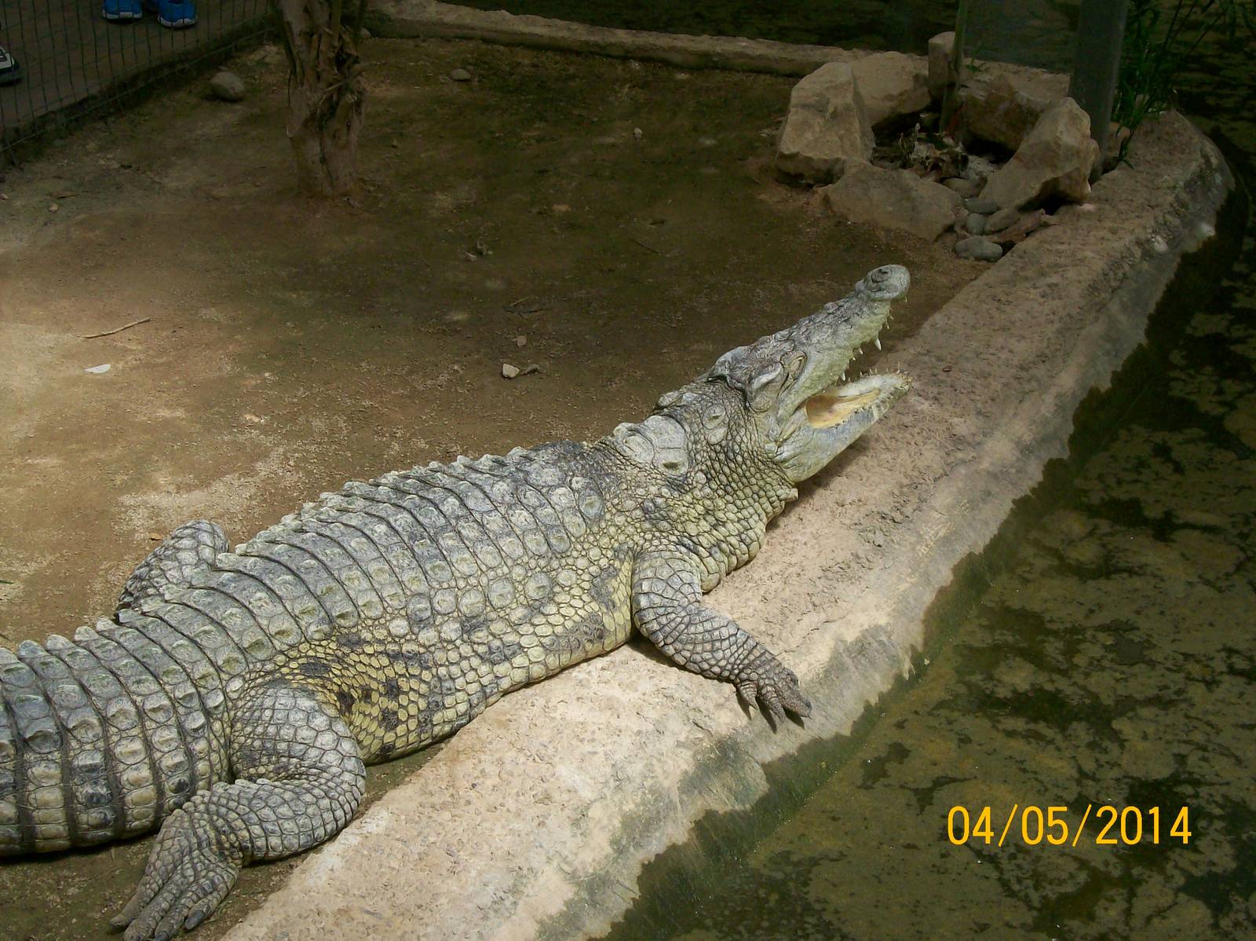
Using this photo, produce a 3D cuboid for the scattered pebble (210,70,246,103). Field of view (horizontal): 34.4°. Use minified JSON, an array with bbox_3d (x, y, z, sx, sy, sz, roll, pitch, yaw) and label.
[{"bbox_3d":[-0.991,-0.951,5.031,0.092,0.075,0.088,-5,30,-9],"label":"scattered pebble"}]

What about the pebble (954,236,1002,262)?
[{"bbox_3d":[0.718,-0.454,4.155,0.100,0.047,0.068,3,30,7],"label":"pebble"}]

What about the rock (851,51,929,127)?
[{"bbox_3d":[0.620,-0.901,4.801,0.190,0.150,0.180,-4,30,-7],"label":"rock"}]

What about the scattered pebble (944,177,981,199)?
[{"bbox_3d":[0.727,-0.616,4.423,0.080,0.045,0.060,4,30,9],"label":"scattered pebble"}]

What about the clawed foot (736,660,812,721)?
[{"bbox_3d":[0.200,0.301,2.785,0.080,0.050,0.112,-20,35,-31],"label":"clawed foot"}]

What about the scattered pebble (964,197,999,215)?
[{"bbox_3d":[0.756,-0.565,4.342,0.077,0.035,0.050,-1,29,0],"label":"scattered pebble"}]

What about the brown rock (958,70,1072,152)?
[{"bbox_3d":[0.888,-0.828,4.659,0.250,0.140,0.180,10,31,17],"label":"brown rock"}]

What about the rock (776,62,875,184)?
[{"bbox_3d":[0.440,-0.771,4.513,0.205,0.250,0.150,5,30,10],"label":"rock"}]

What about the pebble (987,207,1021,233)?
[{"bbox_3d":[0.787,-0.524,4.260,0.080,0.045,0.052,-22,36,-32],"label":"pebble"}]

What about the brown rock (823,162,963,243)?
[{"bbox_3d":[0.556,-0.569,4.287,0.290,0.120,0.150,17,34,27],"label":"brown rock"}]

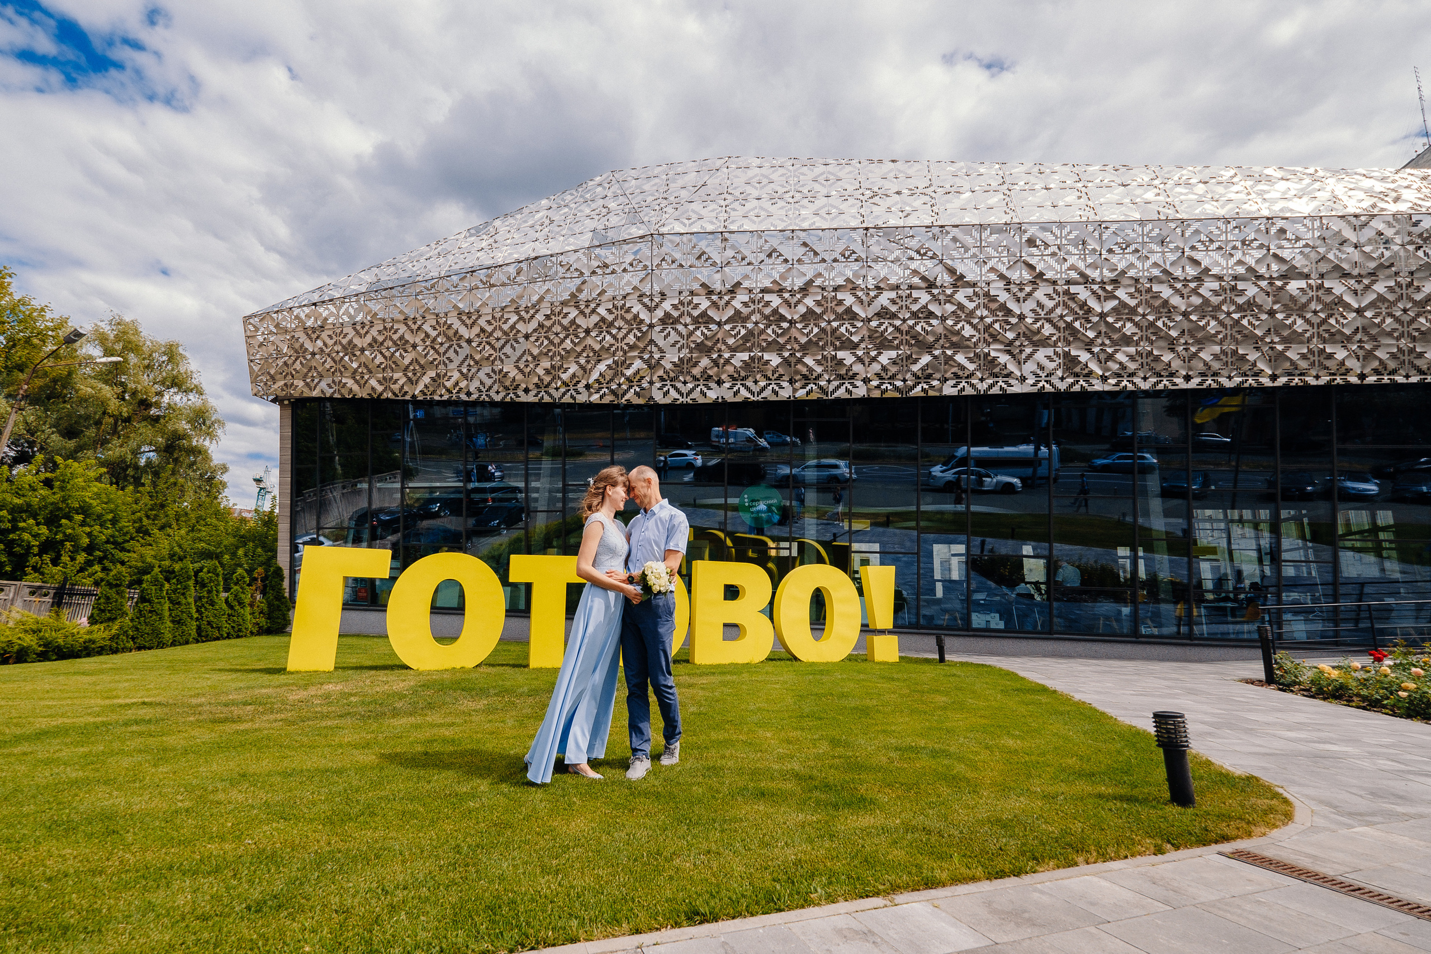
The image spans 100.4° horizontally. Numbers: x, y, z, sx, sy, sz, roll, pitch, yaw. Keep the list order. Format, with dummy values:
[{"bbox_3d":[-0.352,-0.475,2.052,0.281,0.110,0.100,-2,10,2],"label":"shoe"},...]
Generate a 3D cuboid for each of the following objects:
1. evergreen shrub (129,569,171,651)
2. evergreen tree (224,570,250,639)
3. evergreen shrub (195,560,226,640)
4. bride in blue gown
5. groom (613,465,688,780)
[{"bbox_3d":[-9.843,2.307,10.427,0.600,1.336,0.600,11,-15,-41],"label":"evergreen shrub"},{"bbox_3d":[-10.015,2.652,12.534,0.530,1.414,0.530,10,-14,-37],"label":"evergreen tree"},{"bbox_3d":[-10.081,2.475,11.948,0.570,1.557,0.570,10,-14,-38],"label":"evergreen shrub"},{"bbox_3d":[-0.679,0.766,3.392,0.600,1.690,0.500,-5,-13,29],"label":"bride in blue gown"},{"bbox_3d":[-0.318,0.769,3.419,0.400,1.710,0.500,12,-15,-43],"label":"groom"}]

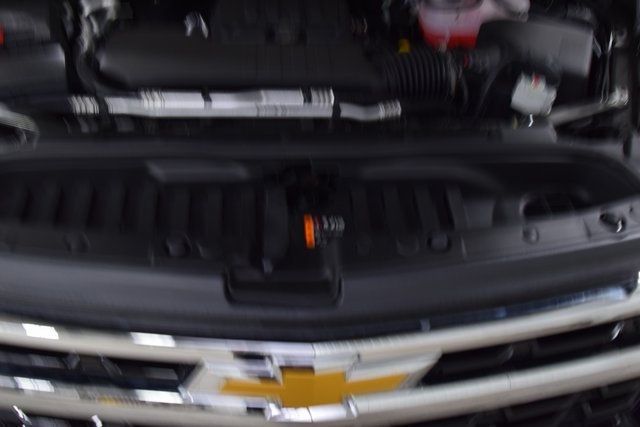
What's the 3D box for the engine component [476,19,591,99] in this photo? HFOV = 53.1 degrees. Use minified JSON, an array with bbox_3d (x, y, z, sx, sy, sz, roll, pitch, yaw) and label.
[{"bbox_3d":[0.419,-0.299,1.250,0.205,0.110,0.155,0,36,0],"label":"engine component"}]

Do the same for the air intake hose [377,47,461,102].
[{"bbox_3d":[0.178,-0.252,1.160,0.138,0.088,0.092,0,36,0],"label":"air intake hose"}]

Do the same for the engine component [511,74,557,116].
[{"bbox_3d":[0.374,-0.206,1.120,0.070,0.060,0.050,0,36,0],"label":"engine component"}]

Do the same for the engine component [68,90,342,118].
[{"bbox_3d":[-0.195,-0.184,1.070,0.435,0.036,0.042,0,36,0],"label":"engine component"}]

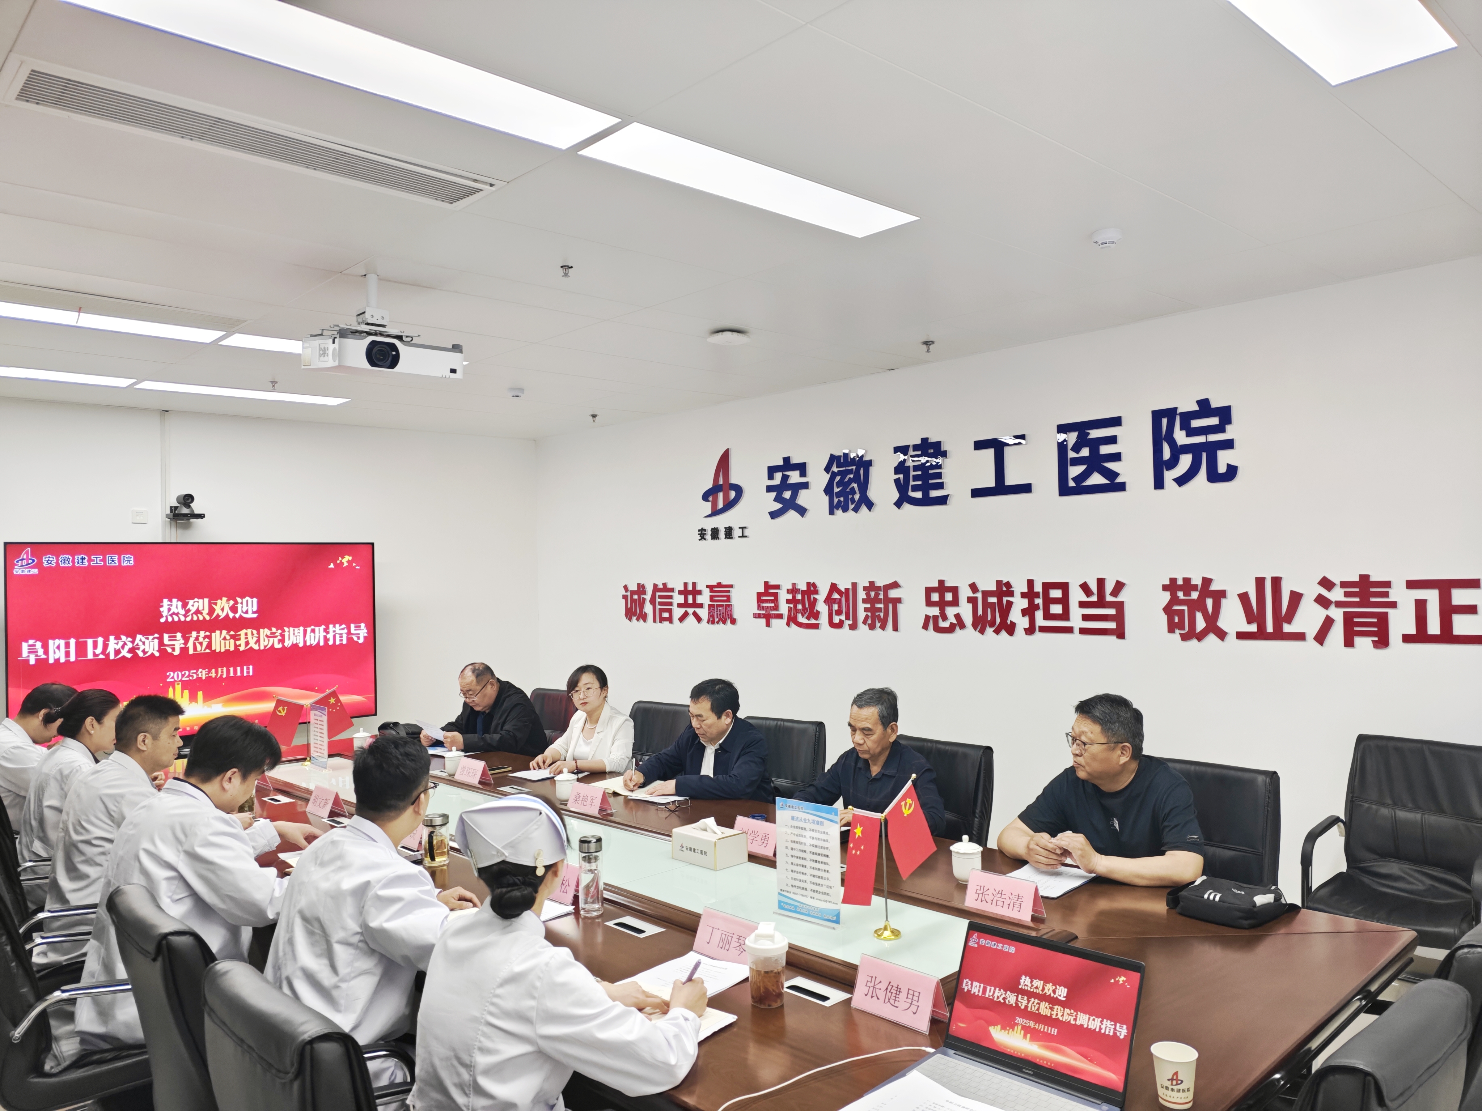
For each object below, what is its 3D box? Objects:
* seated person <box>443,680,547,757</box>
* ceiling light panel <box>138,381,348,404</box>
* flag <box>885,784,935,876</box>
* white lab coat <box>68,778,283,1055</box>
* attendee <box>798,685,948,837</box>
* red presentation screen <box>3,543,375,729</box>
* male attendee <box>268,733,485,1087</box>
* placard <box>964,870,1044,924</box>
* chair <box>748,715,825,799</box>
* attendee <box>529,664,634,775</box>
[{"bbox_3d":[-1.487,1.200,5.916,0.750,1.200,0.580,-1,-1,-43],"label":"seated person"},{"bbox_3d":[-3.008,-0.977,6.248,1.180,0.030,0.260,-1,-1,-43],"label":"ceiling light panel"},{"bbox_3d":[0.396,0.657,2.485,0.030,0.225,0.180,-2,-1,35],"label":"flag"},{"bbox_3d":[-1.655,1.025,3.008,0.600,0.670,0.700,-2,-1,39],"label":"white lab coat"},{"bbox_3d":[0.473,1.117,3.785,0.740,1.270,0.560,-1,-1,-44],"label":"attendee"},{"bbox_3d":[-3.515,0.552,6.806,2.220,1.270,0.070,-1,-1,-43],"label":"red presentation screen"},{"bbox_3d":[-0.808,1.087,2.474,0.540,1.310,0.760,-2,-1,32],"label":"male attendee"},{"bbox_3d":[0.708,0.910,2.768,0.068,0.095,0.198,-1,-1,-43],"label":"placard"},{"bbox_3d":[0.049,1.248,4.659,0.620,0.965,0.560,-1,-1,-43],"label":"chair"},{"bbox_3d":[-0.726,1.171,5.031,0.500,1.240,0.720,-2,-1,36],"label":"attendee"}]

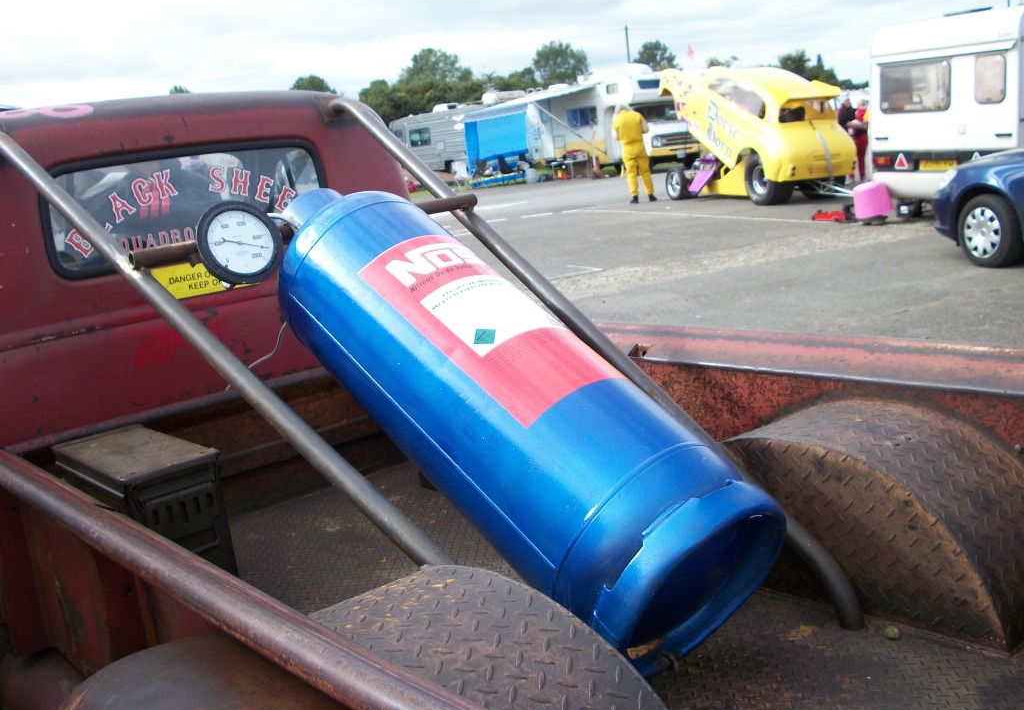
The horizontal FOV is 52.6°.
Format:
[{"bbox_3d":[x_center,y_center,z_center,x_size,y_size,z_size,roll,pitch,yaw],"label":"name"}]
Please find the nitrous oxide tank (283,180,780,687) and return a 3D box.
[{"bbox_3d":[-0.061,0.055,1.970,0.385,0.385,1.245,-16,42,-35],"label":"nitrous oxide tank"}]

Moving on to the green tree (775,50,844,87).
[{"bbox_3d":[33.043,-30.653,115.000,7.400,6.500,6.800,-5,13,0],"label":"green tree"}]

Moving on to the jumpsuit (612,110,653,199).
[{"bbox_3d":[2.215,-3.668,18.800,0.660,1.540,0.420,-4,13,7],"label":"jumpsuit"}]

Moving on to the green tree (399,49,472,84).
[{"bbox_3d":[-6.650,-22.292,90.000,6.500,8.300,6.200,-5,13,0],"label":"green tree"}]

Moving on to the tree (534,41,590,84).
[{"bbox_3d":[4.216,-23.134,90.000,5.000,8.000,5.000,-5,13,0],"label":"tree"}]

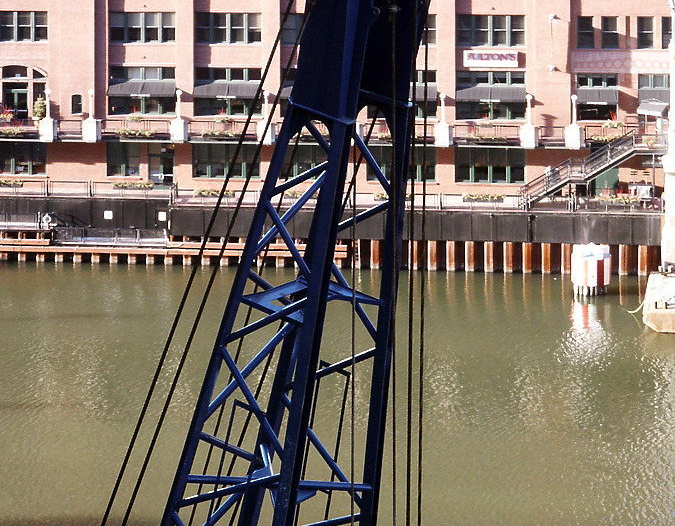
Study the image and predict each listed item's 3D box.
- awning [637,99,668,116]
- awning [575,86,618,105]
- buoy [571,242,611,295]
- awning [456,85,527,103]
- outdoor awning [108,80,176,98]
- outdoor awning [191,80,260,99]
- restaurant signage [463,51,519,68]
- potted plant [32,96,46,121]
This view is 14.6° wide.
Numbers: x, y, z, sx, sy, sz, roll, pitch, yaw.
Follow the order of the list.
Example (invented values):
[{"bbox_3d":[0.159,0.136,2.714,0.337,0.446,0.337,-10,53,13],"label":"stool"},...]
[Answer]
[{"bbox_3d":[19.594,-9.704,163.349,1.850,0.950,1.200,4,12,20],"label":"awning"},{"bbox_3d":[16.570,-10.586,167.166,2.700,0.900,1.100,1,12,8],"label":"awning"},{"bbox_3d":[14.896,0.381,154.000,2.400,2.750,2.400,1,12,8],"label":"buoy"},{"bbox_3d":[9.858,-10.774,168.105,4.500,0.920,1.100,1,12,8],"label":"awning"},{"bbox_3d":[-12.719,-11.329,171.277,4.400,0.920,1.100,1,12,8],"label":"outdoor awning"},{"bbox_3d":[-7.187,-11.213,170.496,4.400,0.920,1.100,1,12,8],"label":"outdoor awning"},{"bbox_3d":[9.815,-13.031,167.908,3.500,1.100,0.300,1,12,8],"label":"restaurant signage"},{"bbox_3d":[-19.435,-9.995,171.548,0.920,2.000,0.920,1,12,8],"label":"potted plant"}]

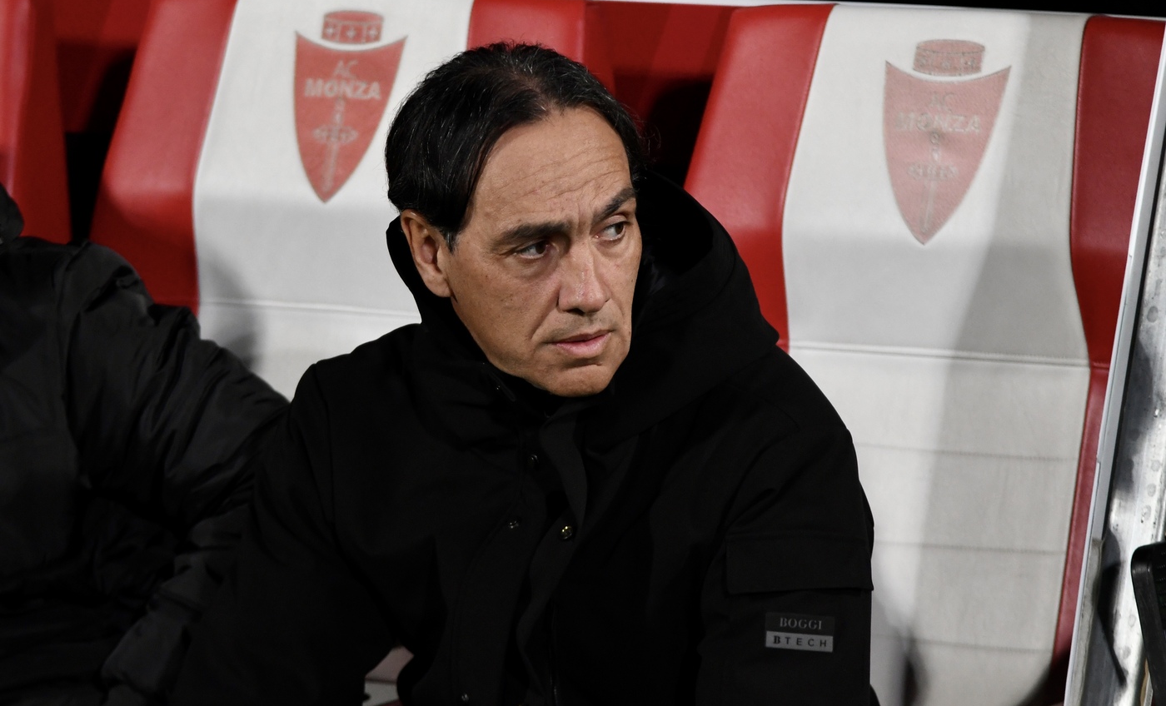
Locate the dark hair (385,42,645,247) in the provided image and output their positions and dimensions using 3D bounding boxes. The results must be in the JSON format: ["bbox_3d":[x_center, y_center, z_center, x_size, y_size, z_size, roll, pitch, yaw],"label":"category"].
[{"bbox_3d":[-0.054,-0.141,4.430,0.182,0.185,0.200,-8,15,-26],"label":"dark hair"}]

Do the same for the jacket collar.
[{"bbox_3d":[-0.001,-0.032,4.470,0.280,0.200,0.280,3,11,15],"label":"jacket collar"}]

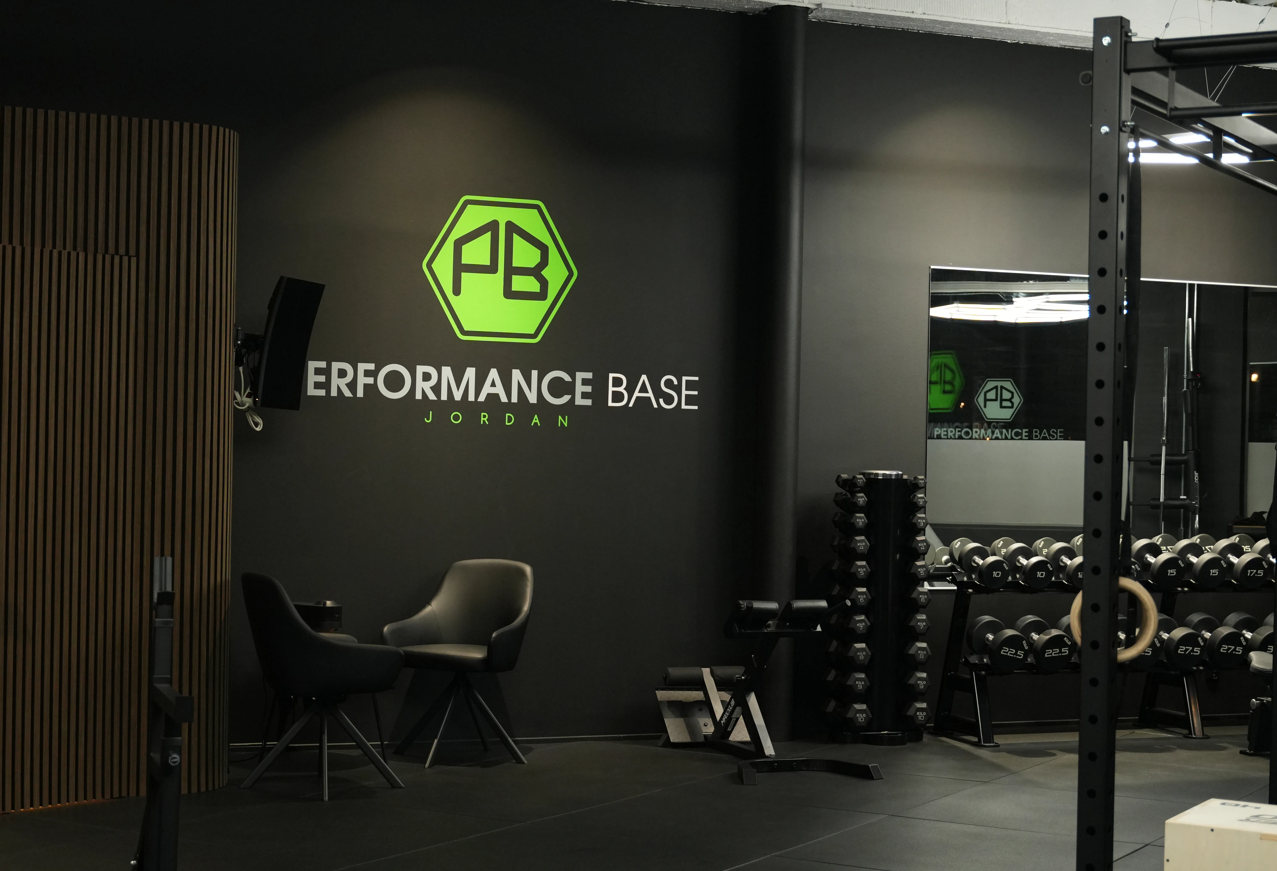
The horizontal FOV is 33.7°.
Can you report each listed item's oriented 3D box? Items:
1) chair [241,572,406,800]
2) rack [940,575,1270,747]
[{"bbox_3d":[-1.233,0.968,8.279,0.588,0.833,0.573,1,0,-29],"label":"chair"},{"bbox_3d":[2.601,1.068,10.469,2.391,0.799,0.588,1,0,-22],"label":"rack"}]

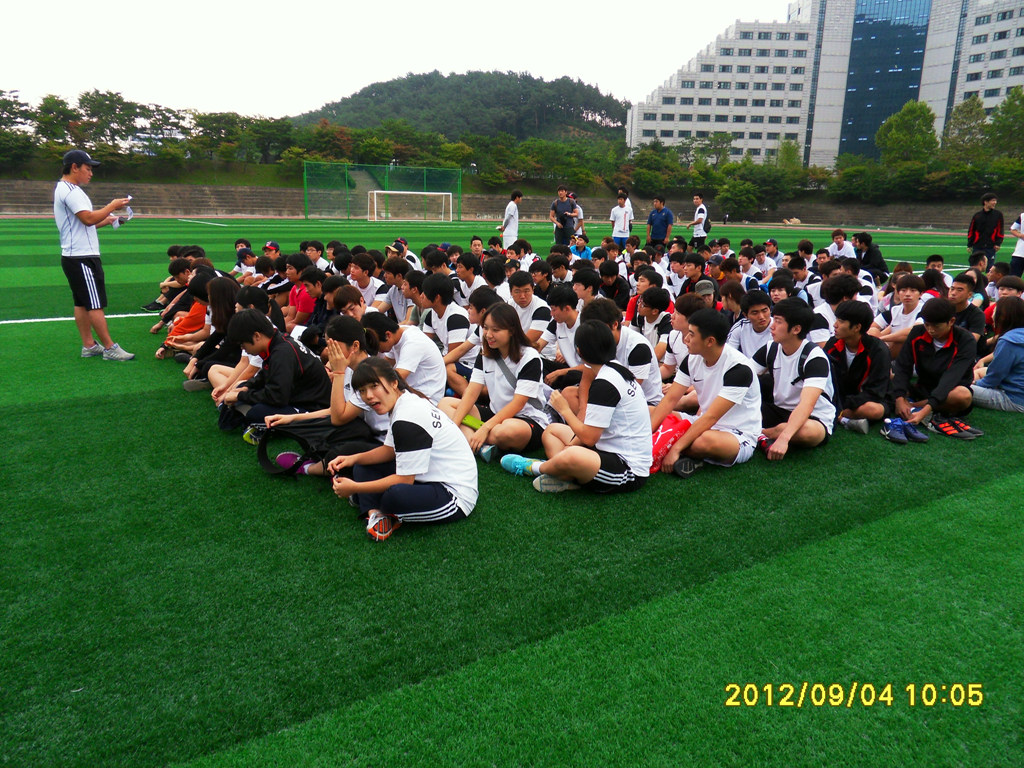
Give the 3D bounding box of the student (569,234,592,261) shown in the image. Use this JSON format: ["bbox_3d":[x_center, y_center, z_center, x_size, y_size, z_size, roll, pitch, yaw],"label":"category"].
[{"bbox_3d":[1.232,-2.302,13.140,0.600,0.888,0.660,8,16,26],"label":"student"}]

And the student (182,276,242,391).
[{"bbox_3d":[-2.167,-0.415,5.388,0.640,0.800,0.540,-1,14,-9],"label":"student"}]

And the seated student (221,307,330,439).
[{"bbox_3d":[-1.377,-0.088,4.232,0.680,0.750,0.570,-1,14,-9],"label":"seated student"}]

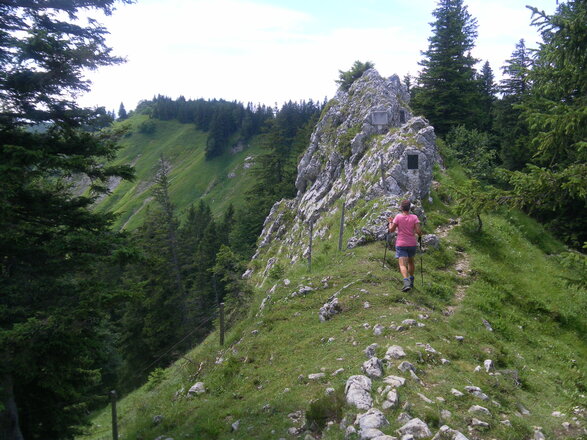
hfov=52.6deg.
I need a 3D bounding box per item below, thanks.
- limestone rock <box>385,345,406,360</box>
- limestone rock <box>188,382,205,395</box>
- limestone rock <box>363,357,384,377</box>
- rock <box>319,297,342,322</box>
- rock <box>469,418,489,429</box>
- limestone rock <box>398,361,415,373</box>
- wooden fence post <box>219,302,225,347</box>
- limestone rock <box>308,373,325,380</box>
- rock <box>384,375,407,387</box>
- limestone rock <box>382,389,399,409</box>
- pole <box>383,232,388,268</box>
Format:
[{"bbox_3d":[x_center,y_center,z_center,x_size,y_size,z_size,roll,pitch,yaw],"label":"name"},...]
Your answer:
[{"bbox_3d":[1.123,1.451,6.500,0.220,0.135,0.180,0,3,0],"label":"limestone rock"},{"bbox_3d":[-1.242,2.158,7.600,0.220,0.140,0.180,0,2,0],"label":"limestone rock"},{"bbox_3d":[0.789,1.452,5.850,0.200,0.170,0.170,0,3,0],"label":"limestone rock"},{"bbox_3d":[0.555,1.342,8.900,0.345,0.280,0.300,0,2,0],"label":"rock"},{"bbox_3d":[1.547,1.698,4.950,0.165,0.070,0.120,0,2,0],"label":"rock"},{"bbox_3d":[1.148,1.489,6.000,0.170,0.095,0.140,0,3,0],"label":"limestone rock"},{"bbox_3d":[-1.414,2.066,11.700,0.080,0.870,0.080,0,3,0],"label":"wooden fence post"},{"bbox_3d":[0.242,1.648,6.250,0.165,0.065,0.110,0,2,0],"label":"limestone rock"},{"bbox_3d":[0.992,1.574,5.800,0.205,0.090,0.150,0,2,0],"label":"rock"},{"bbox_3d":[0.875,1.614,5.350,0.135,0.130,0.160,0,2,0],"label":"limestone rock"},{"bbox_3d":[1.751,0.478,11.175,0.045,0.966,0.045,4,9,0],"label":"pole"}]

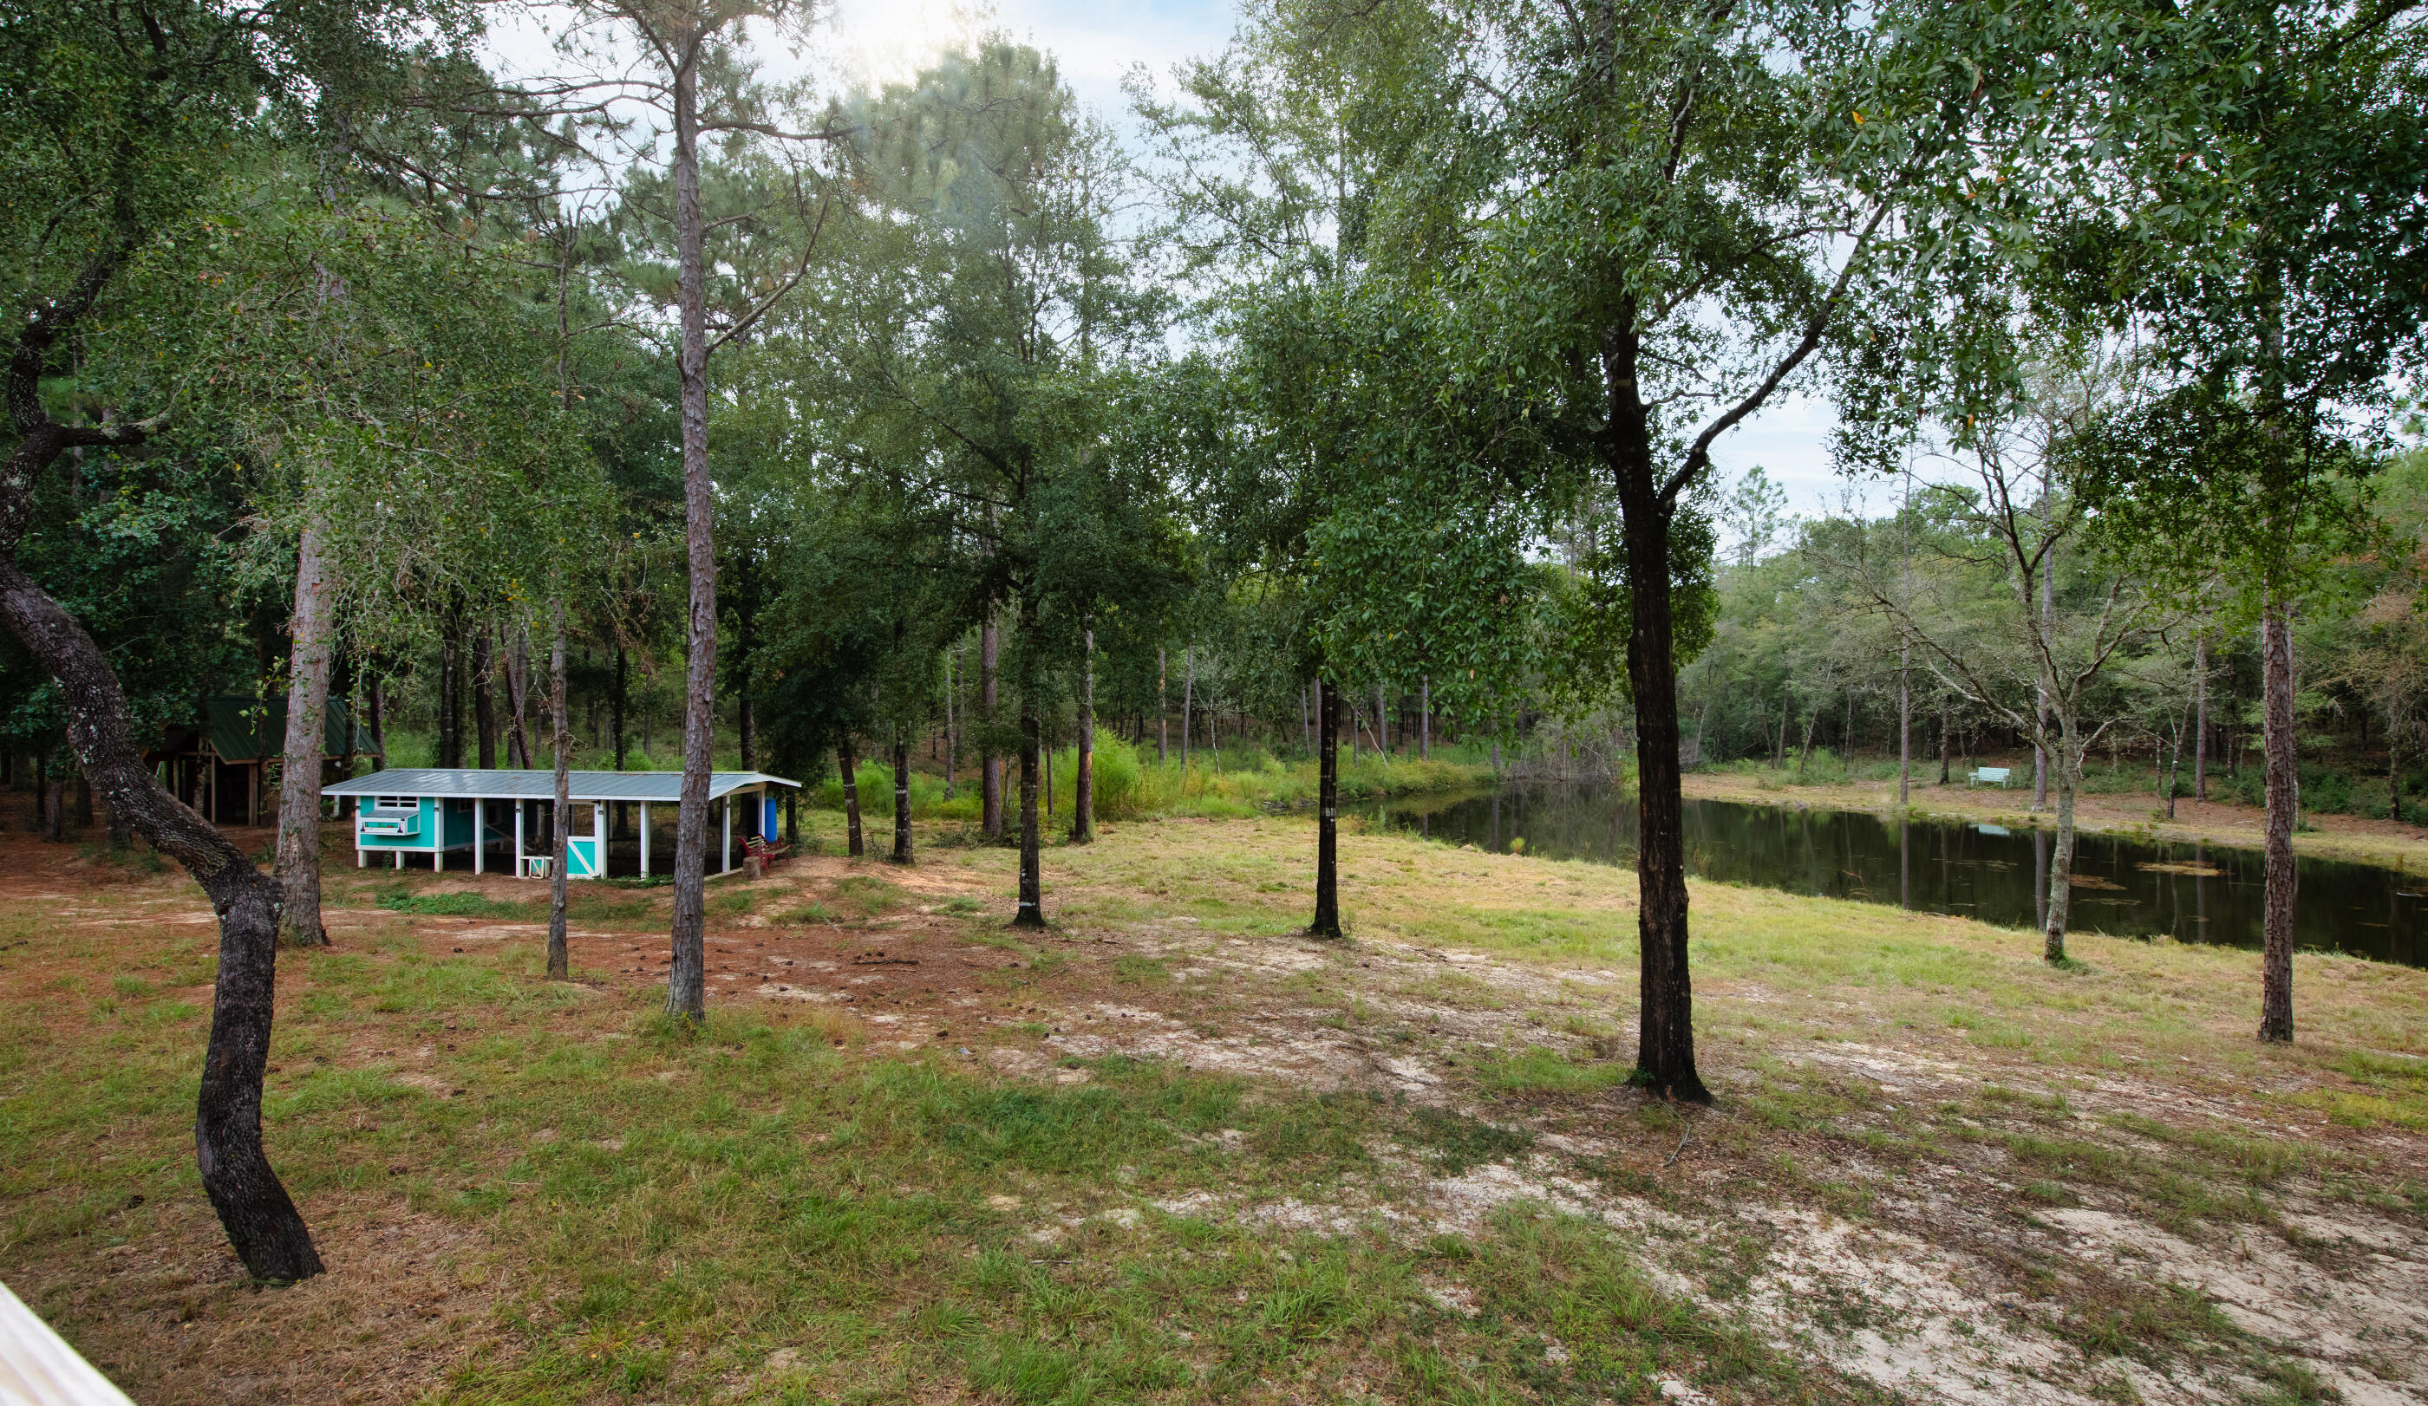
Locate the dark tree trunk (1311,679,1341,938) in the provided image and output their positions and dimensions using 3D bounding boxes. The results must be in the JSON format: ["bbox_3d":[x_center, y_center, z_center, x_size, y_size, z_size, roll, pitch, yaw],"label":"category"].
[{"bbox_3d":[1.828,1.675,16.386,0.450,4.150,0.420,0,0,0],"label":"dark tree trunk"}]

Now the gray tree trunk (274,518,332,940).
[{"bbox_3d":[-15.884,0.481,17.700,0.600,7.540,0.560,2,0,-42],"label":"gray tree trunk"}]

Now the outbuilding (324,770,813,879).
[{"bbox_3d":[-15.260,2.730,23.910,9.760,2.280,3.470,0,0,9],"label":"outbuilding"}]

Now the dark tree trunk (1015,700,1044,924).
[{"bbox_3d":[-3.095,1.811,17.014,0.450,3.878,0.420,0,0,0],"label":"dark tree trunk"}]

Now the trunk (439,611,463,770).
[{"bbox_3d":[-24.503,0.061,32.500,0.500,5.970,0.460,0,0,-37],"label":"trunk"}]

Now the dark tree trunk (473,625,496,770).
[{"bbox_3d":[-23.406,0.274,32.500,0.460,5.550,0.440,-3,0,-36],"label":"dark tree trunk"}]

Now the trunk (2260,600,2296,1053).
[{"bbox_3d":[13.403,1.495,12.750,0.290,5.520,0.300,0,0,-44],"label":"trunk"}]

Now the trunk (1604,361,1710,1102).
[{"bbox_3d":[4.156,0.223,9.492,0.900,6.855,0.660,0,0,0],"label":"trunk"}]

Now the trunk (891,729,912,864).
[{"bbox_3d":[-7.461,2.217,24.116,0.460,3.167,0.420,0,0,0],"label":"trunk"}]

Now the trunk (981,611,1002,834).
[{"bbox_3d":[-7.088,0.757,32.300,0.550,7.090,0.520,0,0,-12],"label":"trunk"}]

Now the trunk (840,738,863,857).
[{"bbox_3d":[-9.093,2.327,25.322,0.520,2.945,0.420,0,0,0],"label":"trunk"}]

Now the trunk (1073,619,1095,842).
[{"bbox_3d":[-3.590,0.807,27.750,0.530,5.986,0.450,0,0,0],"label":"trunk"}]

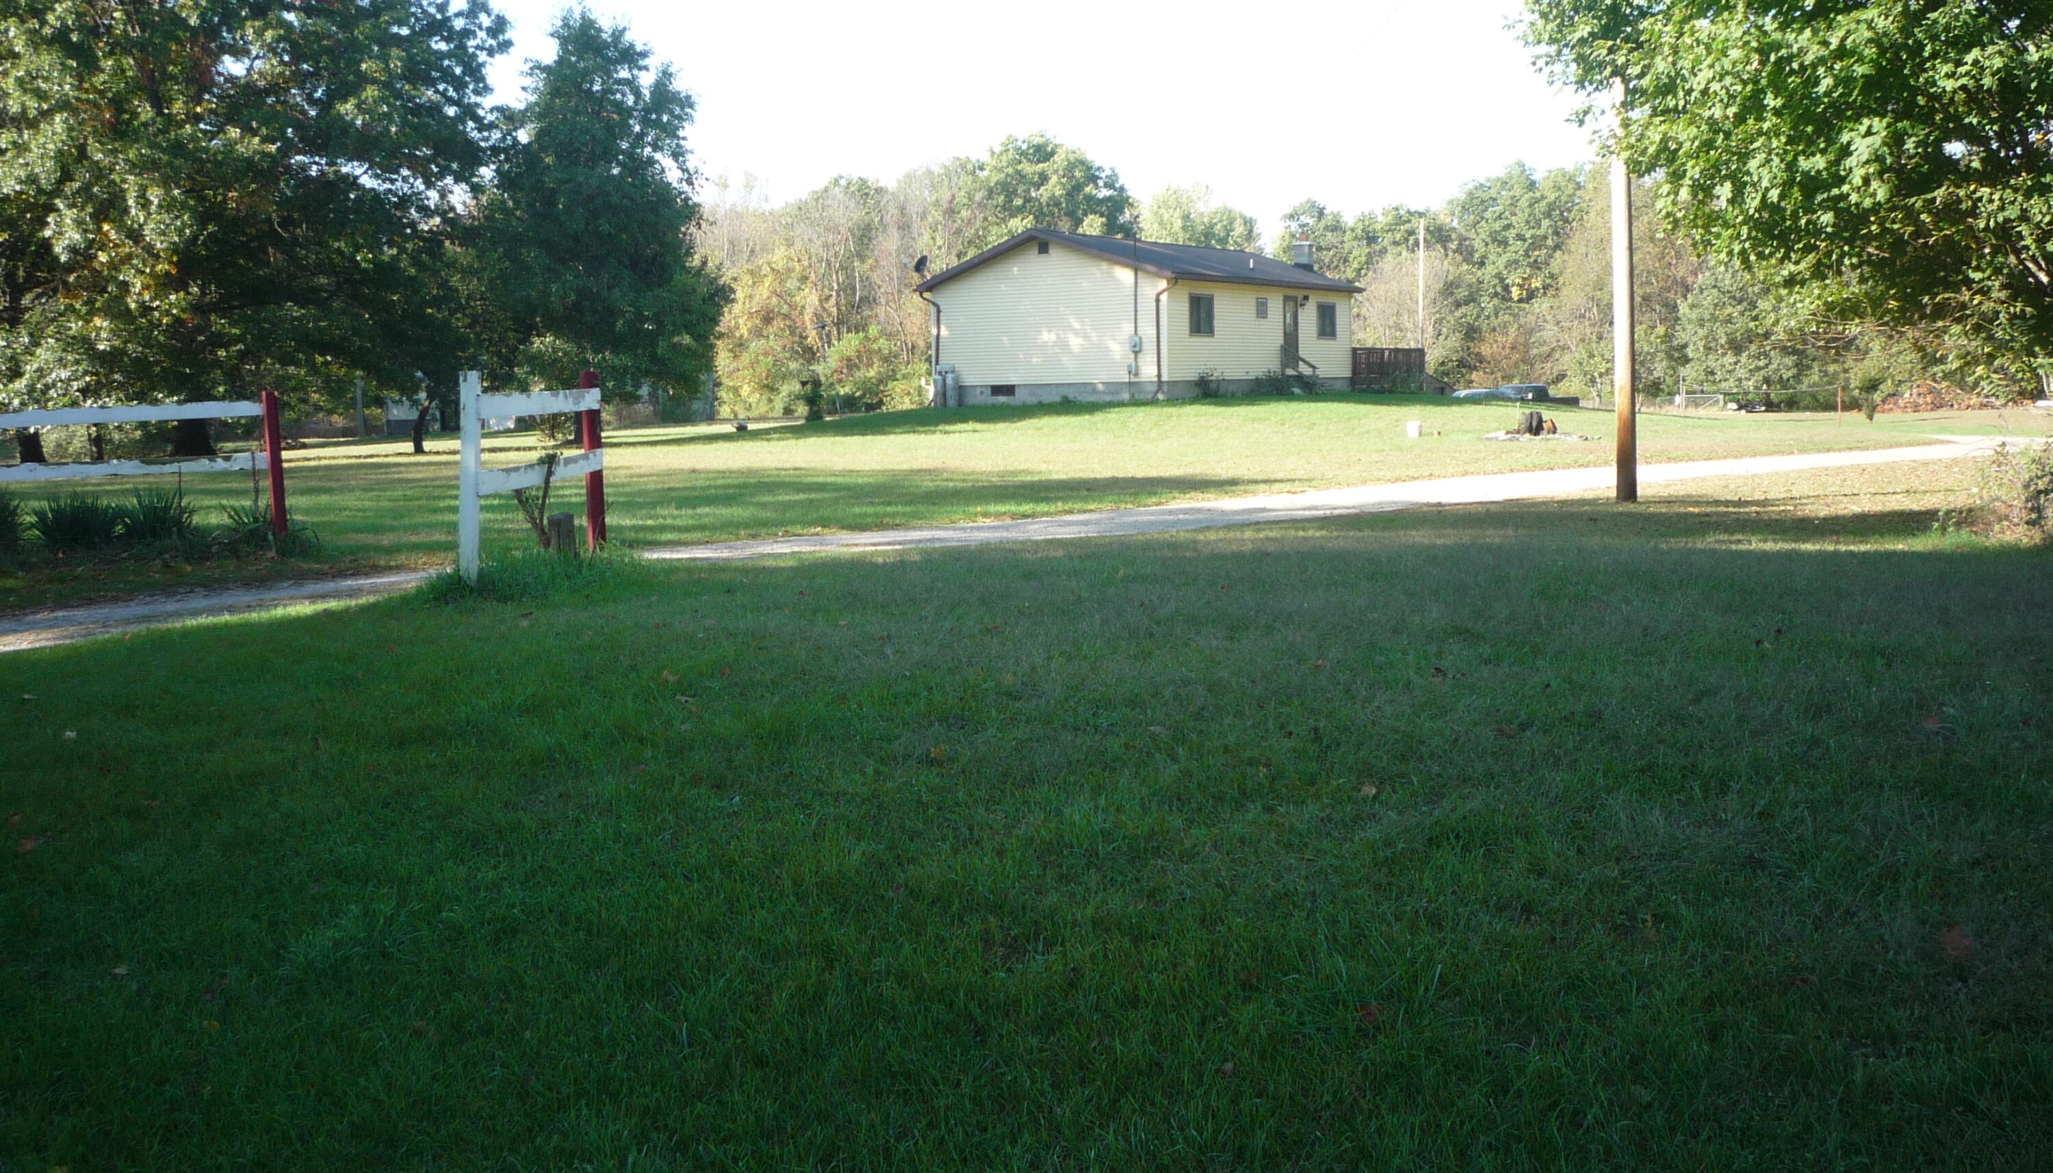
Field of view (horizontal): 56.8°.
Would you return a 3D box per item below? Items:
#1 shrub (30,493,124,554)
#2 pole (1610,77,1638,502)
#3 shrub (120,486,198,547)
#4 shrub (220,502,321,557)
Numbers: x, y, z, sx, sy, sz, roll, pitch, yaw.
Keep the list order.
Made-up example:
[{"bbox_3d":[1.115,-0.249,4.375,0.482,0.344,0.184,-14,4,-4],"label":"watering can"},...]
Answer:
[{"bbox_3d":[-9.456,-0.631,18.900,0.940,0.580,0.920,-4,7,-26],"label":"shrub"},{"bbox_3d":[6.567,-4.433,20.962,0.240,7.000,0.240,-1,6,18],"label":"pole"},{"bbox_3d":[-8.757,-0.710,19.100,0.850,0.570,0.850,-4,7,-24],"label":"shrub"},{"bbox_3d":[-7.531,-0.567,18.900,1.000,0.530,0.950,-4,7,-22],"label":"shrub"}]

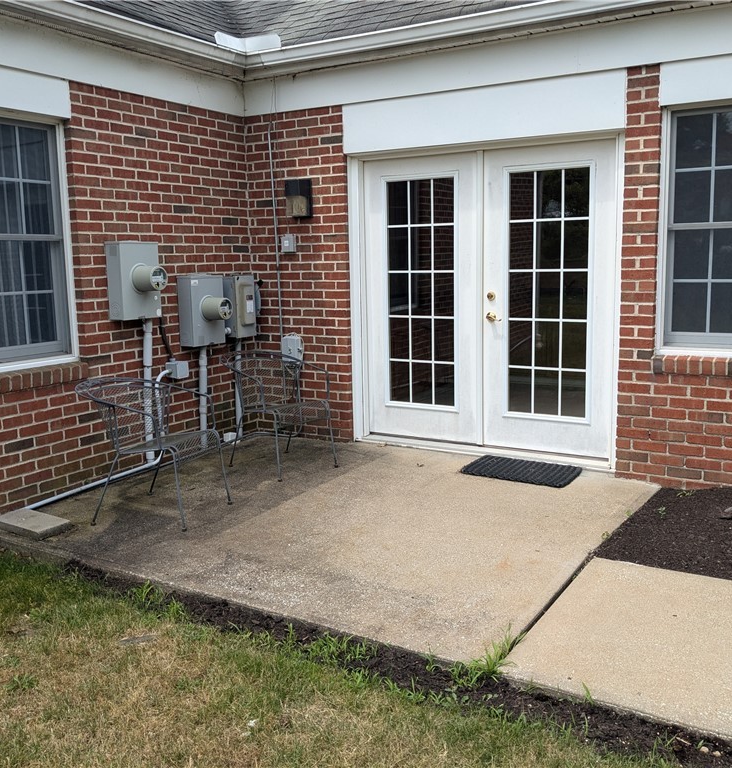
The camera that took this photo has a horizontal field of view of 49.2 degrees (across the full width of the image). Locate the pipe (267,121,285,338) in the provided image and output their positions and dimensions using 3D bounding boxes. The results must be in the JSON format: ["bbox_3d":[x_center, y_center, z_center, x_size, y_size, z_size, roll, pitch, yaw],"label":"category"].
[{"bbox_3d":[-0.674,-1.135,6.040,0.035,1.647,0.040,4,10,29],"label":"pipe"}]

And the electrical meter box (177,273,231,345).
[{"bbox_3d":[-1.088,-0.512,5.635,0.290,0.482,0.335,4,10,29],"label":"electrical meter box"}]

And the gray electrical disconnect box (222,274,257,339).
[{"bbox_3d":[-0.966,-0.588,6.092,0.150,0.461,0.227,5,11,31],"label":"gray electrical disconnect box"}]

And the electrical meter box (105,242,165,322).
[{"bbox_3d":[-1.404,-0.650,5.045,0.295,0.482,0.335,4,10,29],"label":"electrical meter box"}]

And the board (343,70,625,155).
[{"bbox_3d":[0.698,-1.739,5.196,1.923,0.337,0.050,4,10,29],"label":"board"}]

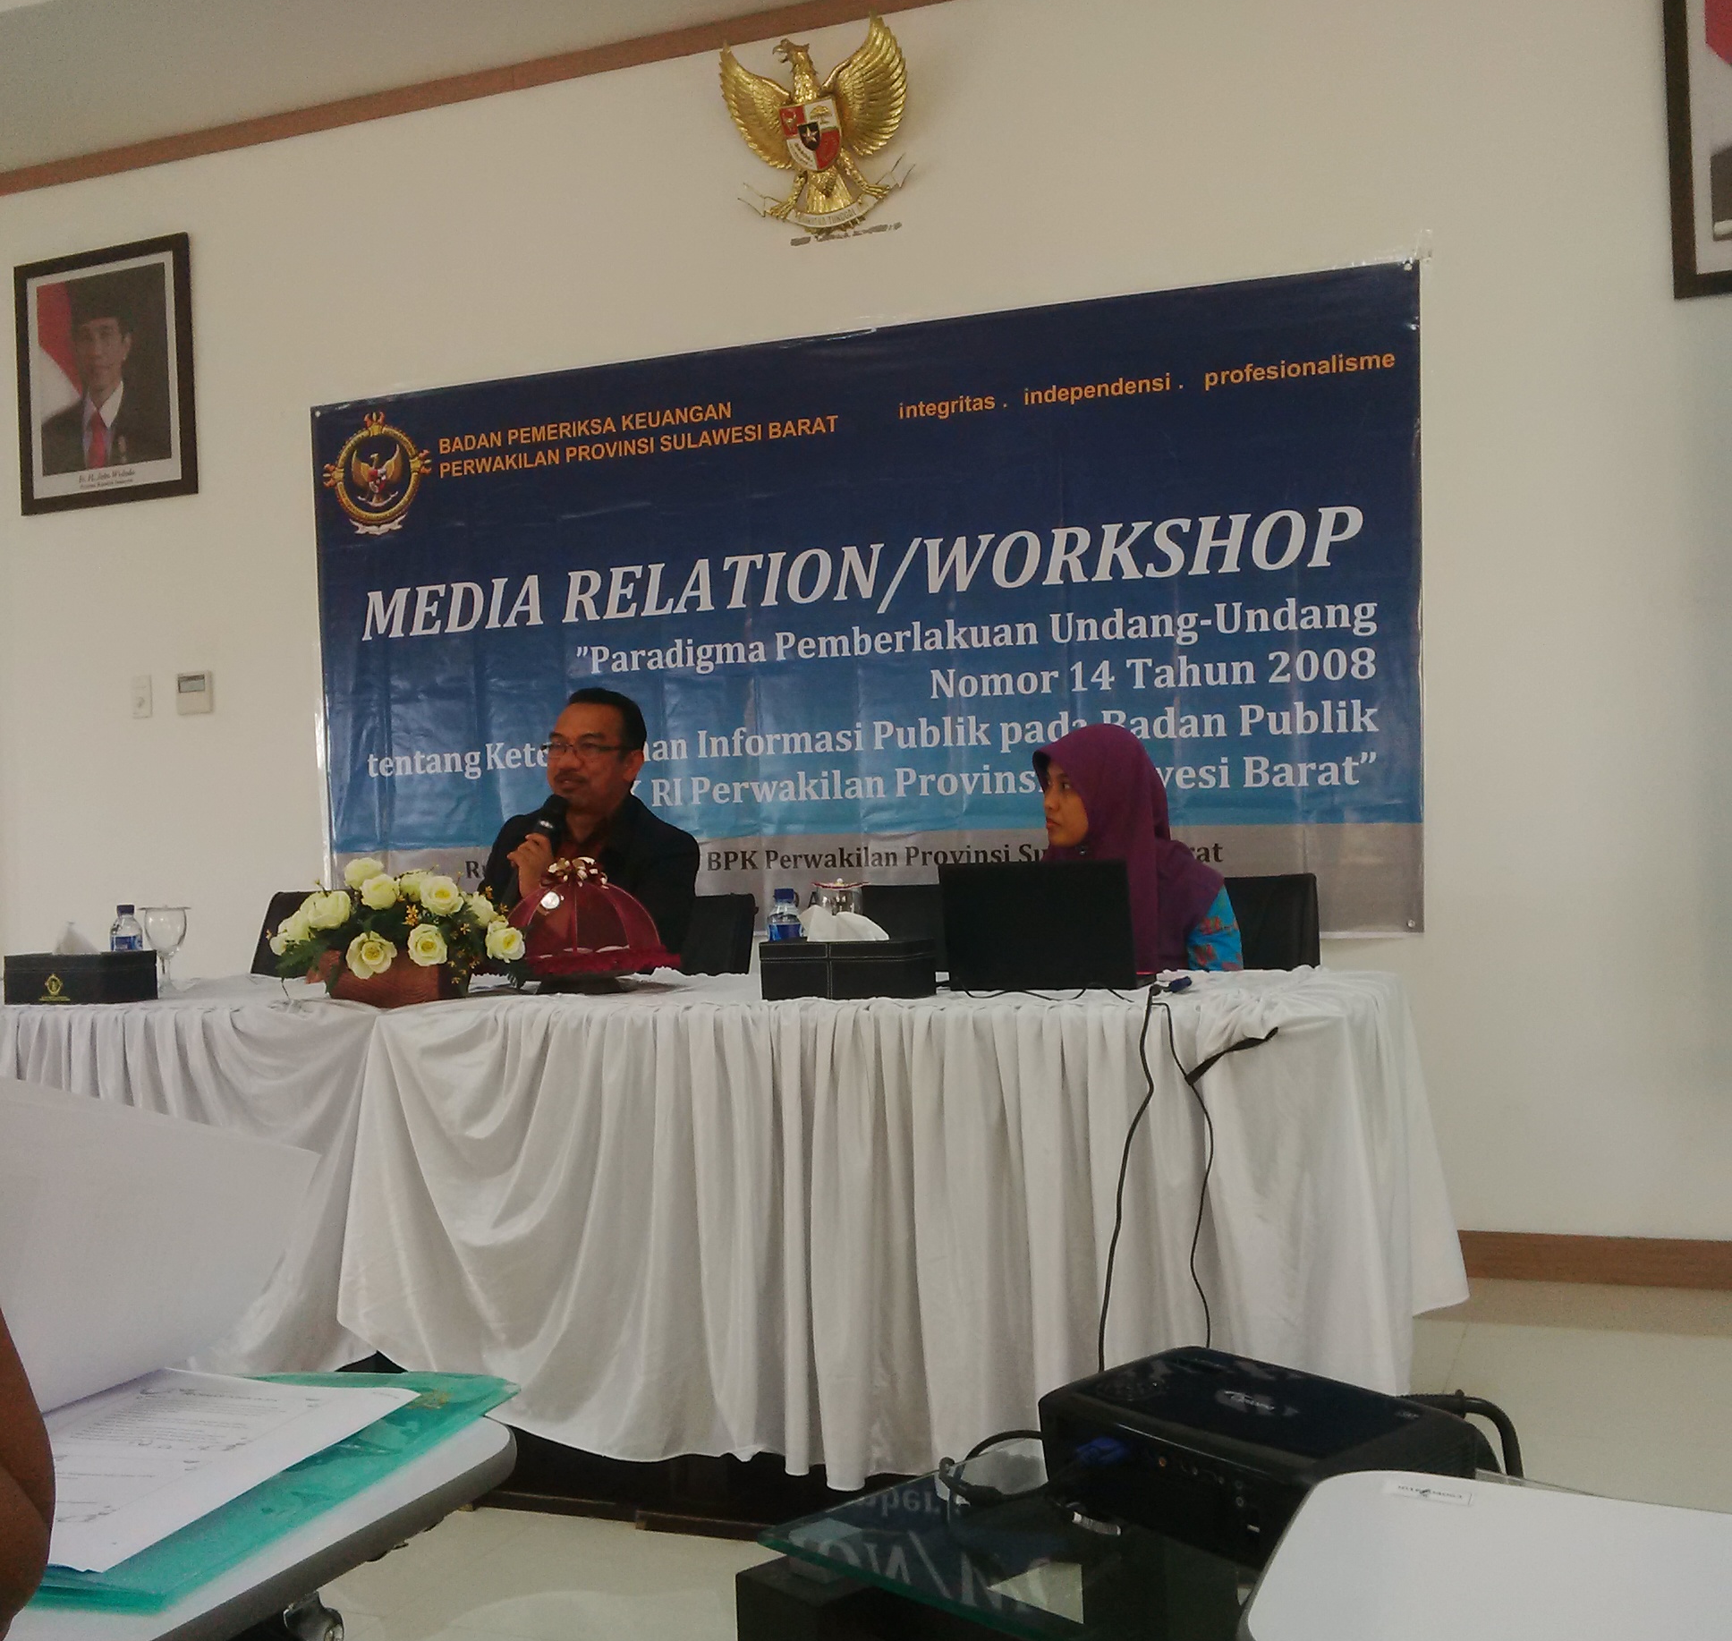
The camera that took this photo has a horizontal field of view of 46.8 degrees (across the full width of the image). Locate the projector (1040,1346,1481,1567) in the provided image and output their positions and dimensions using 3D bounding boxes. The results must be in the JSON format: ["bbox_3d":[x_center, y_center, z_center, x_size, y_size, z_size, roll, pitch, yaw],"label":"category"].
[{"bbox_3d":[0.345,0.569,1.773,0.222,0.103,0.312,-2,0,-40],"label":"projector"}]

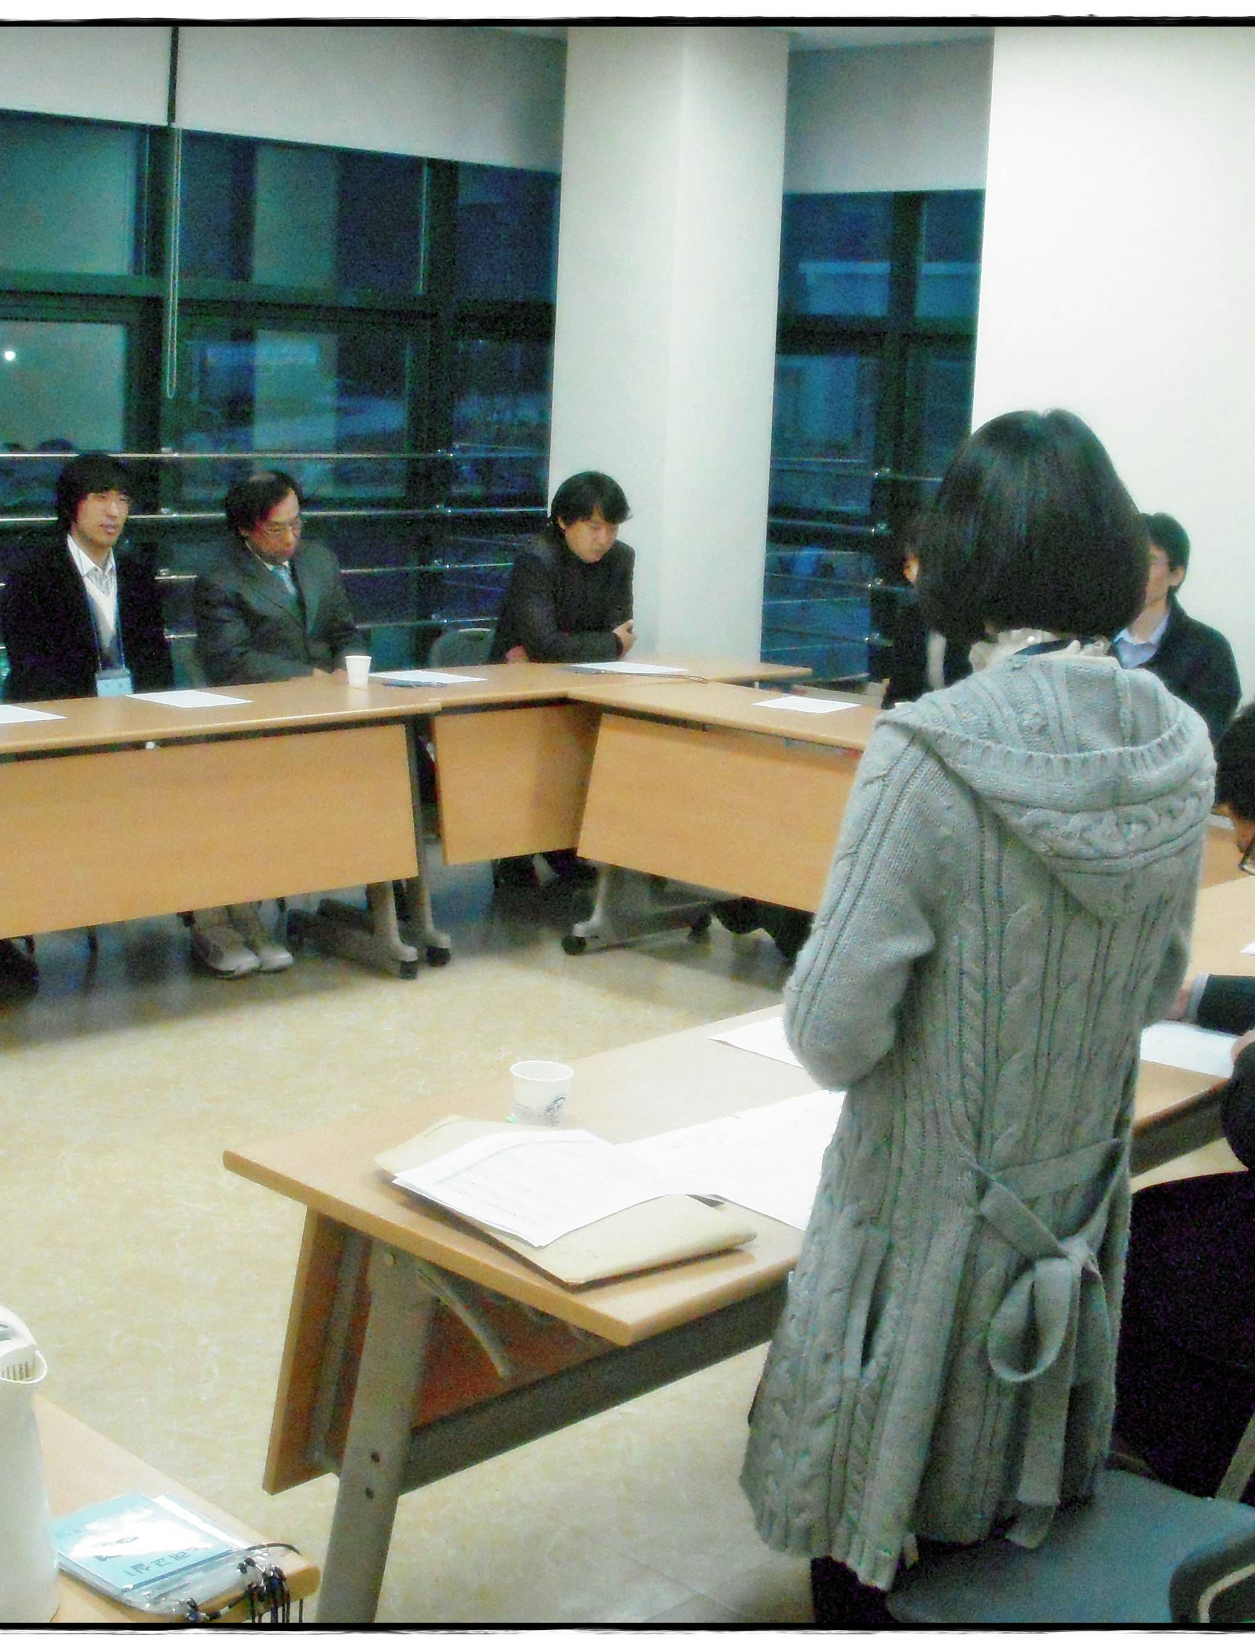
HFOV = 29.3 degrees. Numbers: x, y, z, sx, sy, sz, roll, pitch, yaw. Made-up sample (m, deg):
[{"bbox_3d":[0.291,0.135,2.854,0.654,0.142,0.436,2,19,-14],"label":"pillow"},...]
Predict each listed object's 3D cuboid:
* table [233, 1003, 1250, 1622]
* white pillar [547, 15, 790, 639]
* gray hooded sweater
[{"bbox_3d":[0.279,0.701,3.123,0.635,0.730,1.500,12,15,42],"label":"table"},{"bbox_3d":[0.131,-1.275,8.279,0.530,2.680,0.530,12,14,43],"label":"white pillar"},{"bbox_3d":[0.341,0.272,2.353,0.460,0.910,0.360,-6,14,-36],"label":"gray hooded sweater"}]

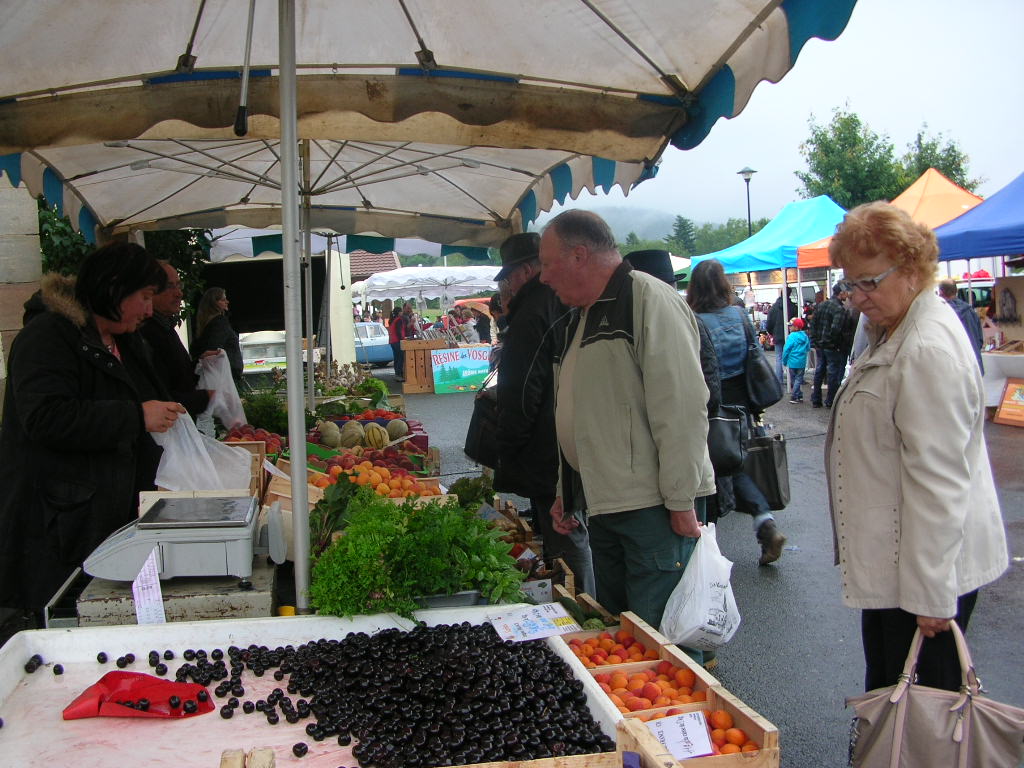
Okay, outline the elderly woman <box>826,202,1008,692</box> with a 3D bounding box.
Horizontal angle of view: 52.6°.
[{"bbox_3d":[0.885,0.408,2.270,0.360,1.570,0.470,-3,4,-22],"label":"elderly woman"}]

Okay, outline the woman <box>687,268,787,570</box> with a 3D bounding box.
[{"bbox_3d":[1.194,0.149,5.646,0.550,1.660,0.580,-3,4,-20],"label":"woman"}]

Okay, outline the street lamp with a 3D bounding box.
[{"bbox_3d":[6.191,-3.126,27.165,0.520,5.104,0.520,-2,4,0],"label":"street lamp"}]

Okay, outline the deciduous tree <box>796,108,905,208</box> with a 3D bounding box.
[{"bbox_3d":[11.893,-5.465,36.267,4.100,8.248,4.100,-2,4,0],"label":"deciduous tree"}]

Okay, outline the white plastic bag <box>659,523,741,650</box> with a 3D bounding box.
[{"bbox_3d":[0.583,0.633,3.220,0.250,0.390,0.170,-2,4,-18],"label":"white plastic bag"}]

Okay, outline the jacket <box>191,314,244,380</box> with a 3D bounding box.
[{"bbox_3d":[-2.361,-0.285,8.300,0.400,0.600,0.450,-2,4,-6],"label":"jacket"}]

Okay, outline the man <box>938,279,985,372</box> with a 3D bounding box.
[{"bbox_3d":[4.493,-0.262,10.446,0.520,1.660,0.380,-4,4,-30],"label":"man"}]

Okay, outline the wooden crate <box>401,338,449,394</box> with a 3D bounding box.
[{"bbox_3d":[-1.709,-0.335,19.509,0.870,1.000,0.500,-3,4,-14],"label":"wooden crate"}]

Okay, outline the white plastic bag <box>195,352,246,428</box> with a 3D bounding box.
[{"bbox_3d":[-1.501,0.034,5.350,0.250,0.420,0.150,-3,4,-18],"label":"white plastic bag"}]

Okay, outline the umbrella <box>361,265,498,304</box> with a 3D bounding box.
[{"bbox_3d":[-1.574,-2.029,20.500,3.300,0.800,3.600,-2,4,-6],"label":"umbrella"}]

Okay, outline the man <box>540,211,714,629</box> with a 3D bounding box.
[{"bbox_3d":[0.395,0.290,3.450,0.450,1.660,0.540,-3,5,-30],"label":"man"}]

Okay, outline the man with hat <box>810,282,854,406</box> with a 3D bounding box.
[{"bbox_3d":[4.320,-0.560,14.000,0.540,1.720,0.380,1,5,27],"label":"man with hat"}]

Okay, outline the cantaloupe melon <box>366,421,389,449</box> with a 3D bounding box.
[{"bbox_3d":[-0.713,0.271,5.450,0.130,0.135,0.130,-1,4,0],"label":"cantaloupe melon"}]

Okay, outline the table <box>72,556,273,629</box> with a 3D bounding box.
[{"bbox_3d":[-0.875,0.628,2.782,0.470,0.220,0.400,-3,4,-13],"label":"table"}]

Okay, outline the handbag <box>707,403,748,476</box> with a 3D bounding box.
[{"bbox_3d":[1.062,0.279,5.200,0.300,0.350,0.150,0,4,24],"label":"handbag"}]

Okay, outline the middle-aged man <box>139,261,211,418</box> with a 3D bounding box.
[{"bbox_3d":[-1.464,0.260,4.400,0.450,1.660,0.480,-1,4,-3],"label":"middle-aged man"}]

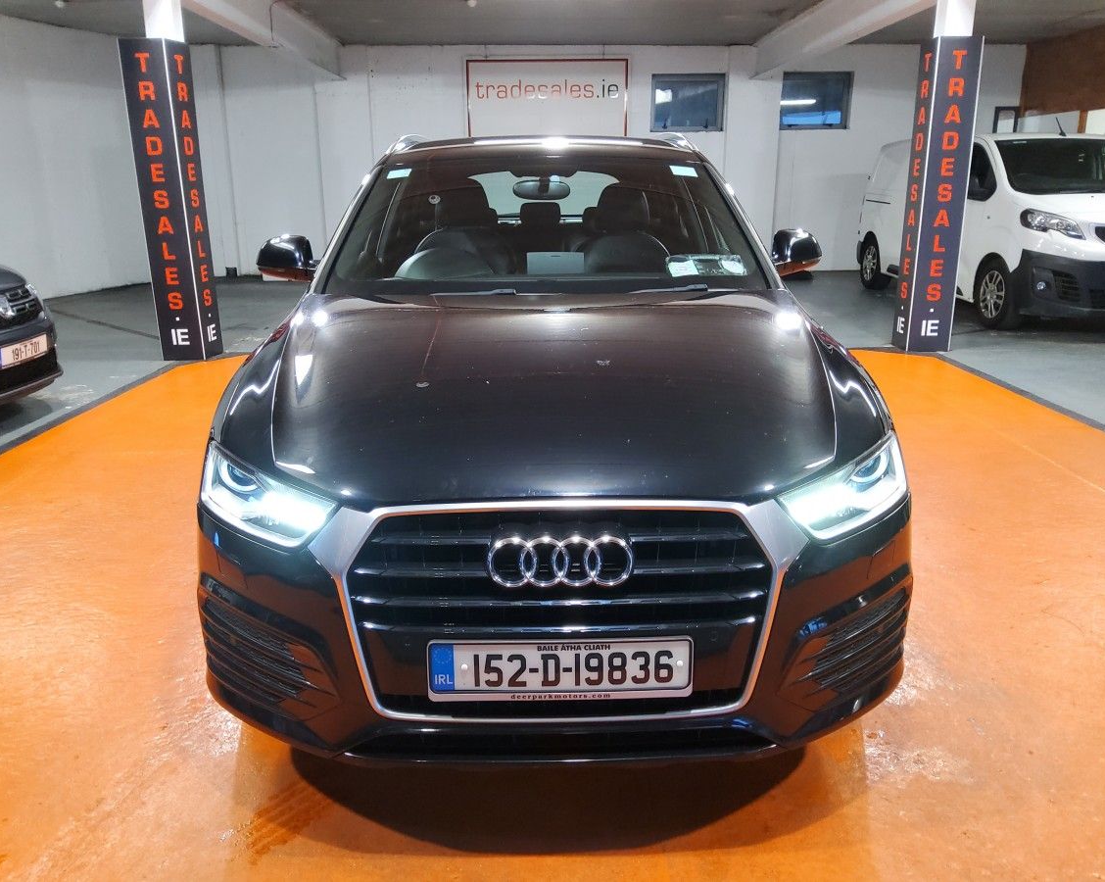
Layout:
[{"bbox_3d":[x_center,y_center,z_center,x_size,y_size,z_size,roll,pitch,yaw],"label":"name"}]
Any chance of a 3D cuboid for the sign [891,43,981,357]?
[{"bbox_3d":[3.149,-1.978,7.252,0.360,2.450,0.370,0,16,2],"label":"sign"}]

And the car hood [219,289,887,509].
[{"bbox_3d":[0.003,-0.156,2.249,1.660,0.310,1.220,-1,16,-2],"label":"car hood"}]

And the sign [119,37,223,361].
[{"bbox_3d":[-3.065,-1.895,7.175,0.360,2.450,0.370,0,16,2],"label":"sign"}]

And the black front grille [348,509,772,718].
[{"bbox_3d":[0.019,0.339,1.789,0.870,0.445,0.140,-1,16,-2],"label":"black front grille"}]

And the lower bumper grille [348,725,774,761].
[{"bbox_3d":[0.022,0.634,1.874,0.930,0.090,0.130,-1,16,-2],"label":"lower bumper grille"}]

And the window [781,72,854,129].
[{"bbox_3d":[4.044,-5.207,13.524,1.095,0.830,0.120,-1,16,0],"label":"window"}]

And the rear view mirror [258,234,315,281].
[{"bbox_3d":[-0.936,-0.648,3.134,0.220,0.170,0.170,-1,16,-2],"label":"rear view mirror"}]

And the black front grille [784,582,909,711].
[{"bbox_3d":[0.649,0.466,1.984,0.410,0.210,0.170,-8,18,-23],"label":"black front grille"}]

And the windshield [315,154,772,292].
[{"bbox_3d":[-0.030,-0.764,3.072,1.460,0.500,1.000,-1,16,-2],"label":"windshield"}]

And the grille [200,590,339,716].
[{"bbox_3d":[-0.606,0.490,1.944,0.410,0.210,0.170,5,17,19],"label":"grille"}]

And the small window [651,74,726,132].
[{"bbox_3d":[2.083,-5.177,13.534,1.119,0.824,0.120,-1,16,0],"label":"small window"}]

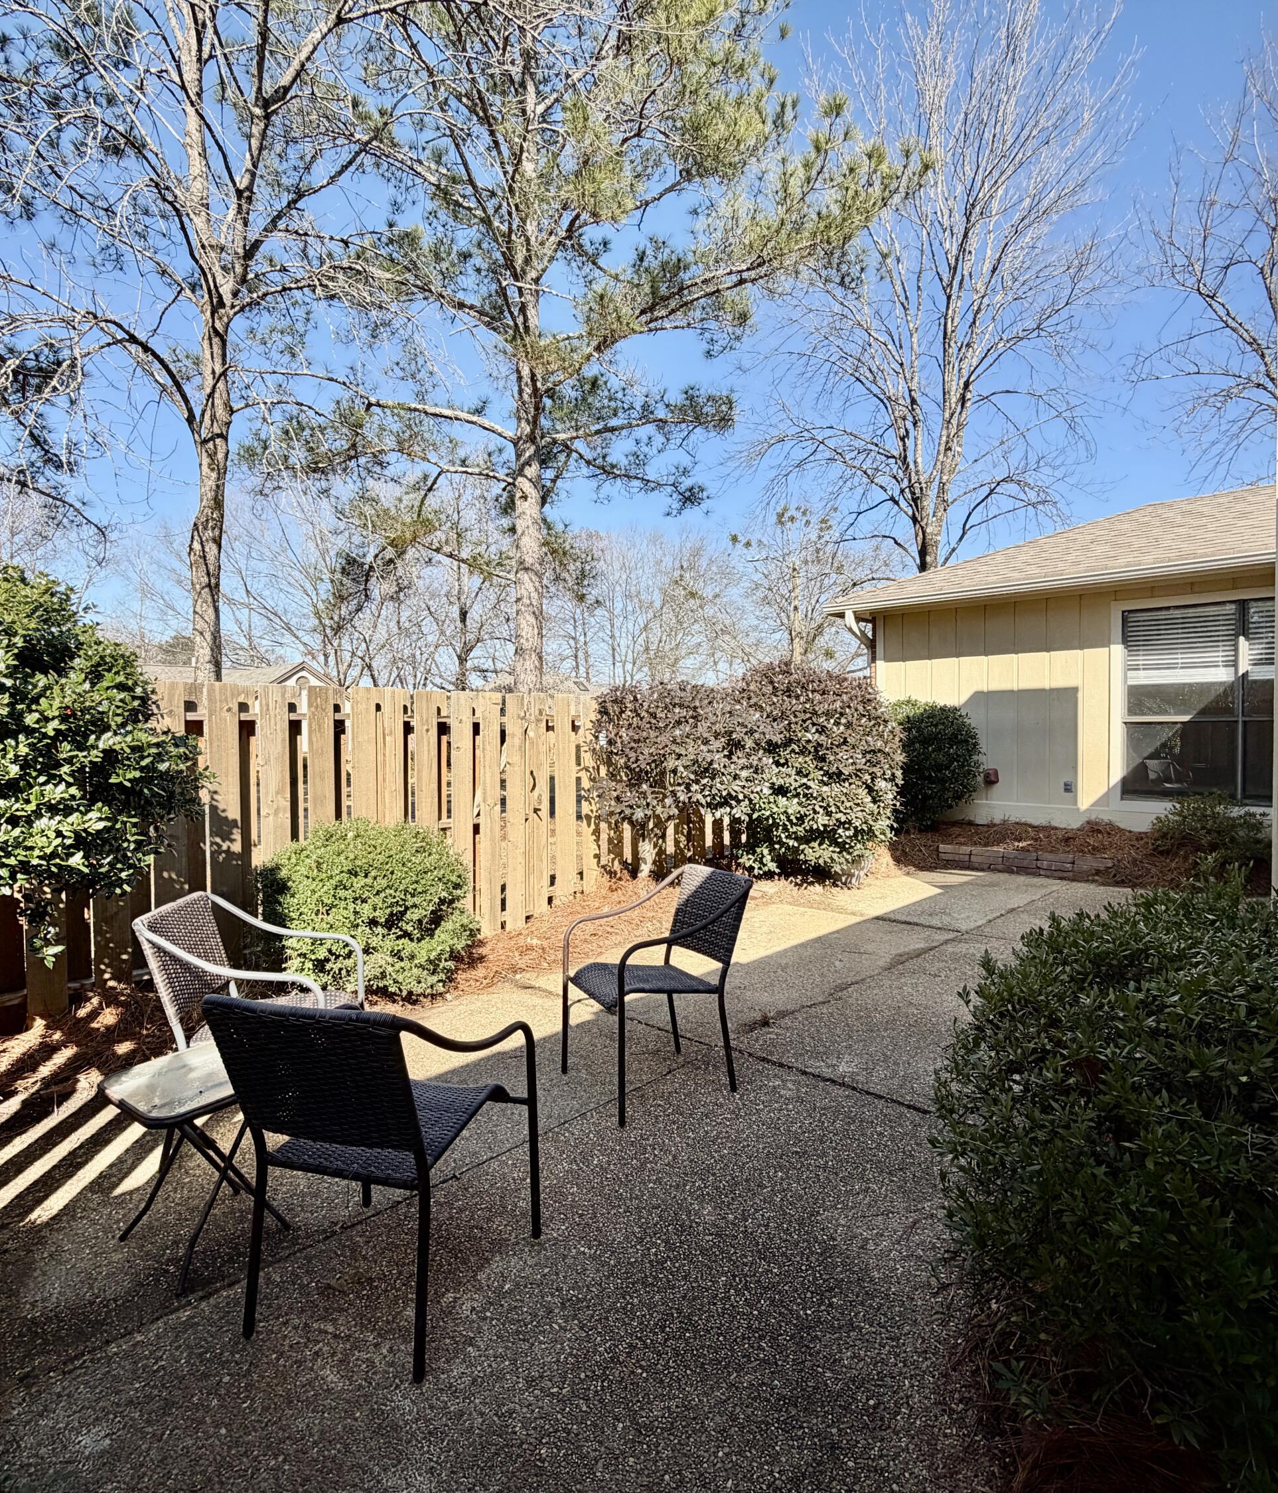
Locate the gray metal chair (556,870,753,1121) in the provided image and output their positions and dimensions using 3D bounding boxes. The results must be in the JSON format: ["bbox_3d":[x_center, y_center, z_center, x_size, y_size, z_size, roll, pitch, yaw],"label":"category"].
[{"bbox_3d":[0.078,1.006,3.486,0.670,0.880,0.623,-1,1,-27],"label":"gray metal chair"}]

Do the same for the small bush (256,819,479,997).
[{"bbox_3d":[-1.629,0.927,4.867,1.120,0.970,1.320,0,1,44],"label":"small bush"}]

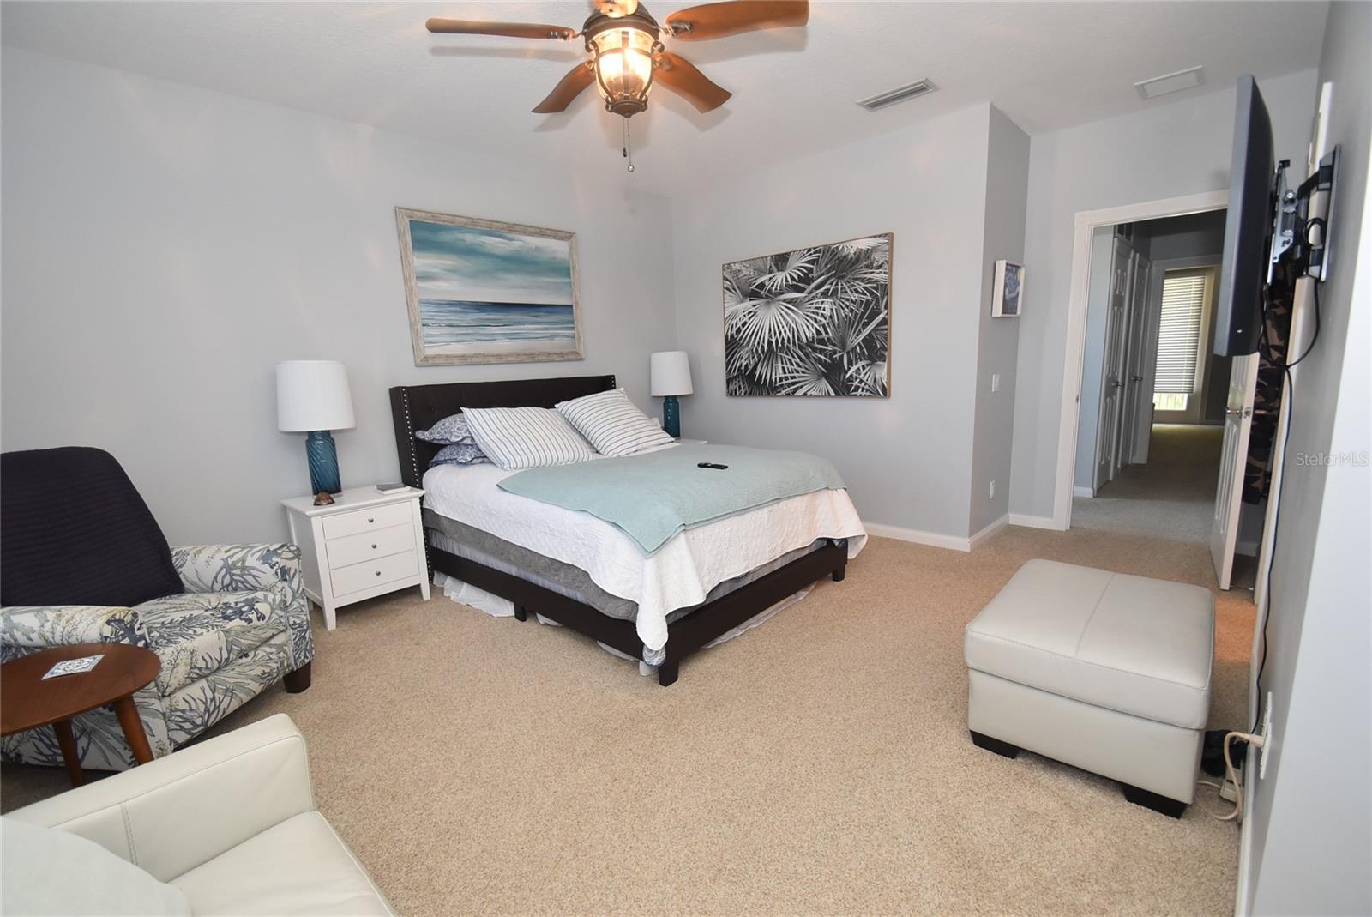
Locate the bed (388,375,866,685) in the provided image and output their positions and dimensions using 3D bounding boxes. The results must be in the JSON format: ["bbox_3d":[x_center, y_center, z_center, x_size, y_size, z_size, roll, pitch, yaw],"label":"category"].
[{"bbox_3d":[-0.432,0.132,3.466,2.204,1.226,1.615,6,14,41],"label":"bed"}]

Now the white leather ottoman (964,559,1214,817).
[{"bbox_3d":[1.419,0.720,2.007,0.576,0.426,0.791,7,14,42],"label":"white leather ottoman"}]

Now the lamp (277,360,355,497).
[{"bbox_3d":[-2.013,-0.142,3.152,0.362,0.744,0.362,8,14,44],"label":"lamp"}]

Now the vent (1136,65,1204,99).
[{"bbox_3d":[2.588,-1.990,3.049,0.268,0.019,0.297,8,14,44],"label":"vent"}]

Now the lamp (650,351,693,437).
[{"bbox_3d":[-0.130,-0.557,4.978,0.359,0.744,0.359,-2,10,0],"label":"lamp"}]

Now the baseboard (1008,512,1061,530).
[{"bbox_3d":[2.518,0.453,4.147,0.288,0.088,0.015,8,14,44],"label":"baseboard"}]

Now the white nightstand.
[{"bbox_3d":[-1.858,0.525,3.306,0.476,0.636,0.599,8,14,44],"label":"white nightstand"}]

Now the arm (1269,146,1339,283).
[{"bbox_3d":[1.780,-0.670,1.657,0.107,0.335,0.402,8,14,44],"label":"arm"}]

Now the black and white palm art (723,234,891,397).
[{"bbox_3d":[0.852,-1.000,4.318,1.434,1.068,0.048,8,14,44],"label":"black and white palm art"}]

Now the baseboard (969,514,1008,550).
[{"bbox_3d":[2.115,0.504,3.966,0.015,0.091,0.784,8,14,44],"label":"baseboard"}]

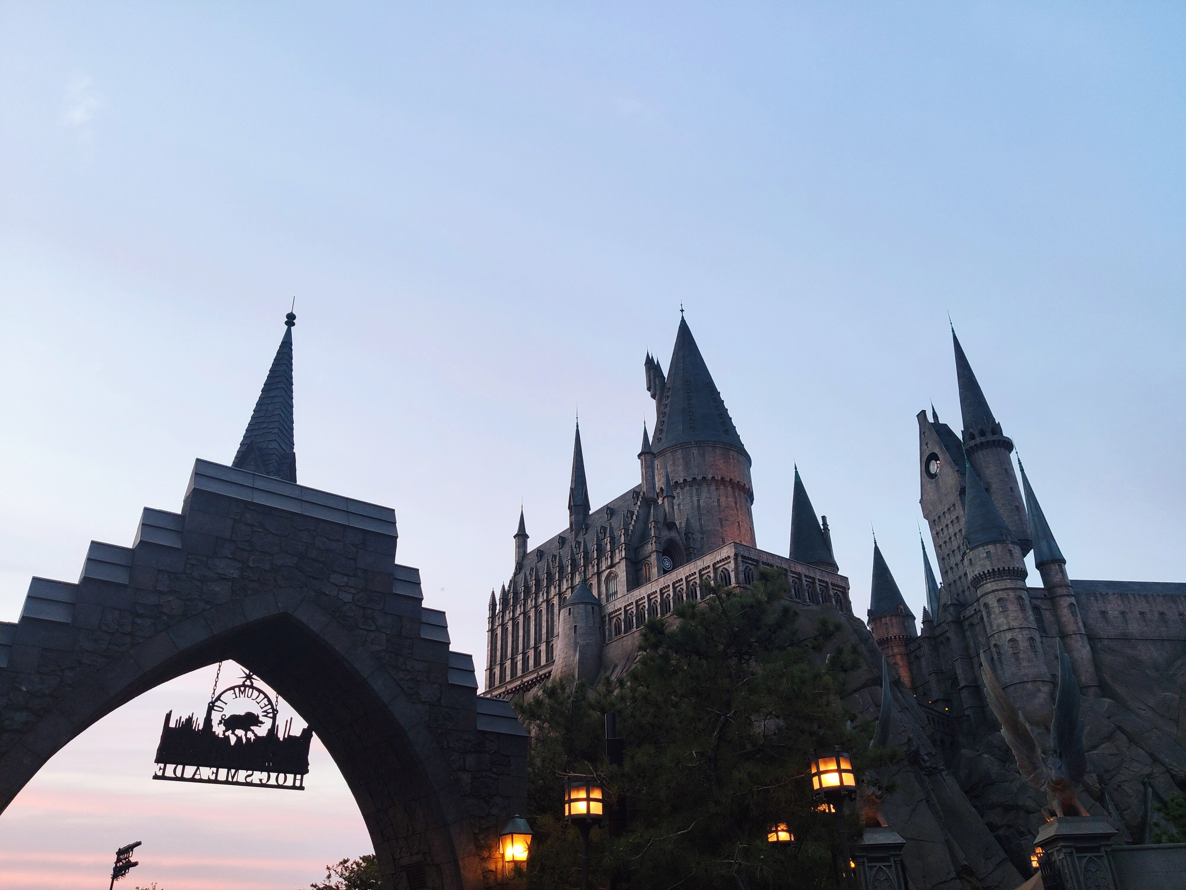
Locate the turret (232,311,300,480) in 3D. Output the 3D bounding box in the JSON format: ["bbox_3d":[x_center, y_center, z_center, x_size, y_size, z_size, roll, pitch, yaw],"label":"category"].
[{"bbox_3d":[-5.848,-0.823,16.496,0.970,4.200,0.970,-6,-30,8],"label":"turret"}]

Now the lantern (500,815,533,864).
[{"bbox_3d":[-1.069,5.553,12.567,0.330,0.610,0.330,19,-36,-31],"label":"lantern"}]

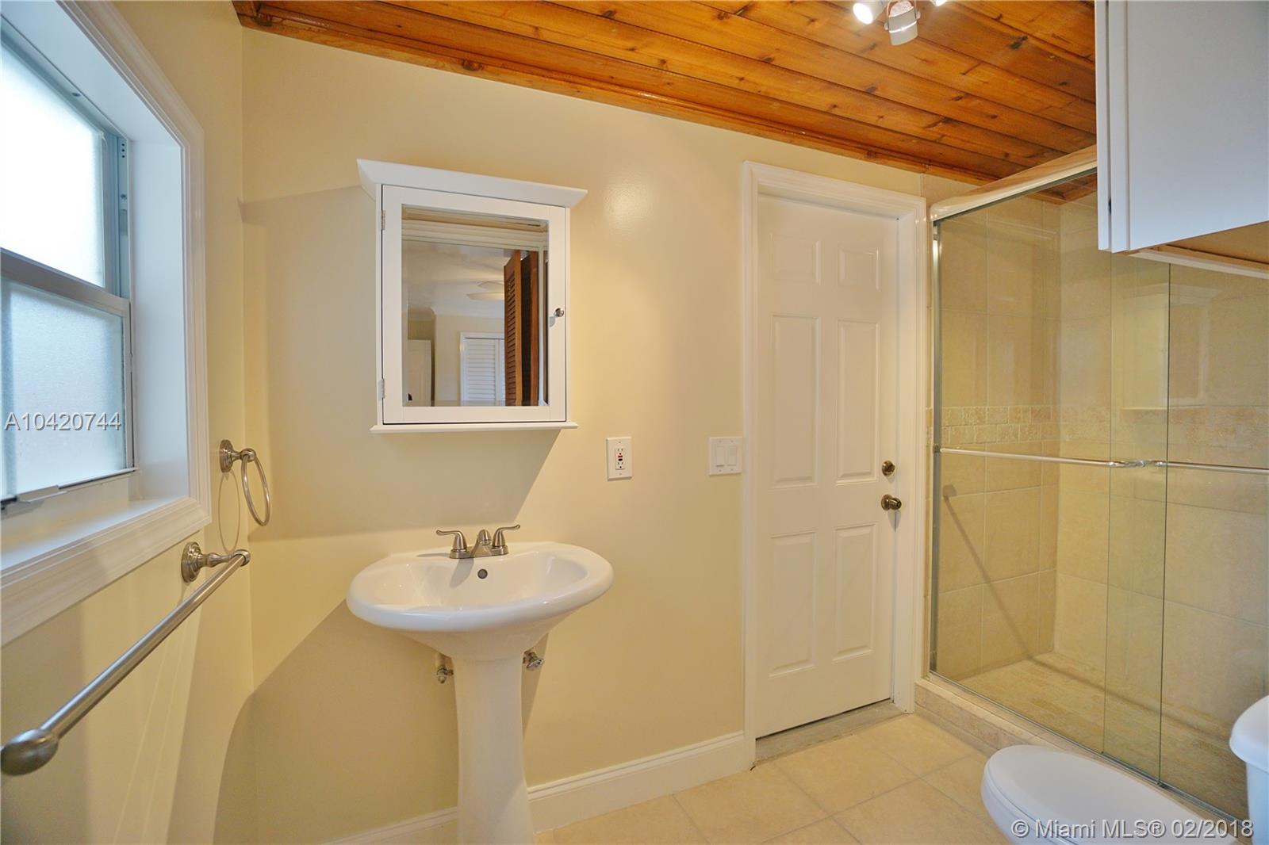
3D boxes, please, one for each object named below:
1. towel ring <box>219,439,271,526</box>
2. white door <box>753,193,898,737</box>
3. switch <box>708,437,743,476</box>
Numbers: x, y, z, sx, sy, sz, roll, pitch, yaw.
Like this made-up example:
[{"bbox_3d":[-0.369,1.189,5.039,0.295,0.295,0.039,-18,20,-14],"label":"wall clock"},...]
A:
[{"bbox_3d":[-0.836,0.132,1.137,0.080,0.192,0.167,-1,1,-21],"label":"towel ring"},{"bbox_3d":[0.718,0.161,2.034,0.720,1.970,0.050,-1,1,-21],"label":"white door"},{"bbox_3d":[0.305,0.114,1.764,0.128,0.126,0.012,-1,1,-21],"label":"switch"}]

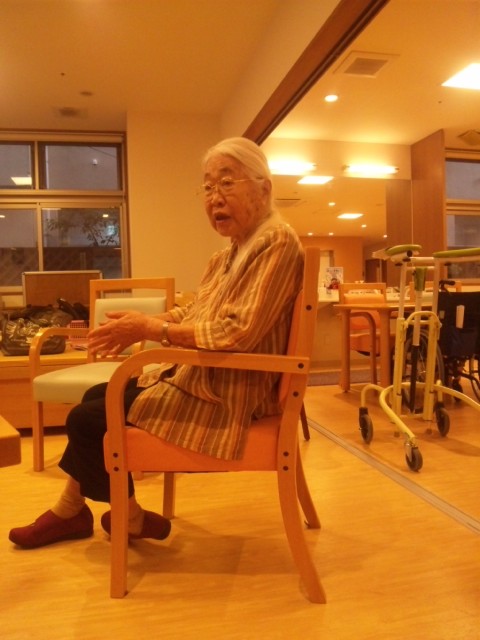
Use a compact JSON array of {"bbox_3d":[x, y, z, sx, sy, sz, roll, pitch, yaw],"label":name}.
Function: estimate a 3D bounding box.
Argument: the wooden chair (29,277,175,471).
[{"bbox_3d":[-0.607,0.231,2.458,0.514,0.857,0.554,-1,2,14],"label":"wooden chair"}]

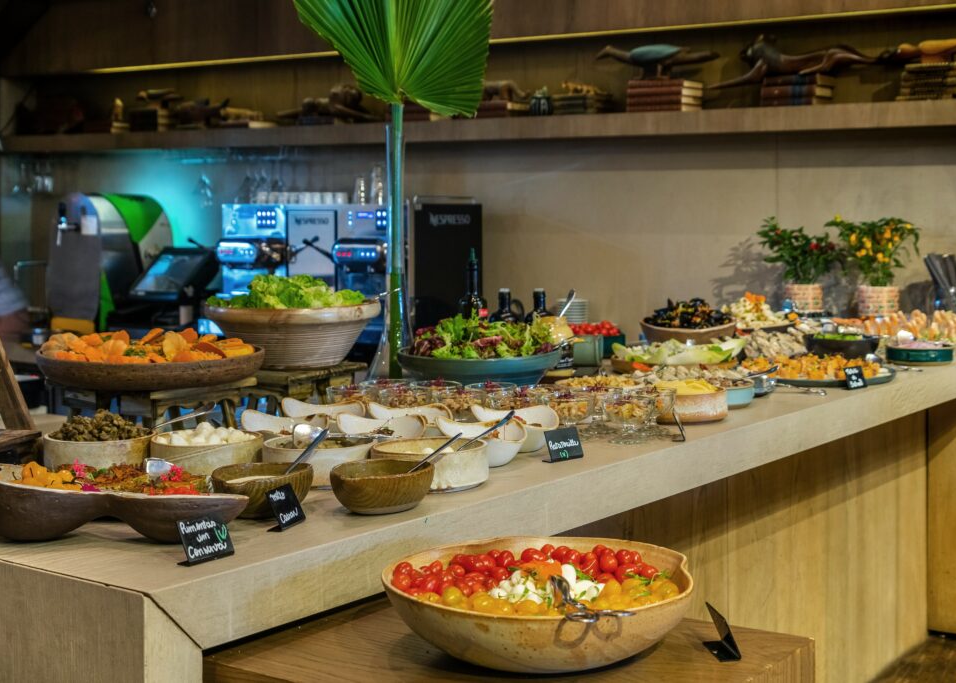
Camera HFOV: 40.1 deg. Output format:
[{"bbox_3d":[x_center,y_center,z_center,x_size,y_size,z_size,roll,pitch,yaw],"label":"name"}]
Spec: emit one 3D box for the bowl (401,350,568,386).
[{"bbox_3d":[0.004,0.075,3.380,0.420,0.110,0.420,0,5,0],"label":"bowl"}]

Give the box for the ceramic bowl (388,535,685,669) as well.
[{"bbox_3d":[0.077,0.349,1.690,0.405,0.115,0.395,0,5,0],"label":"ceramic bowl"}]

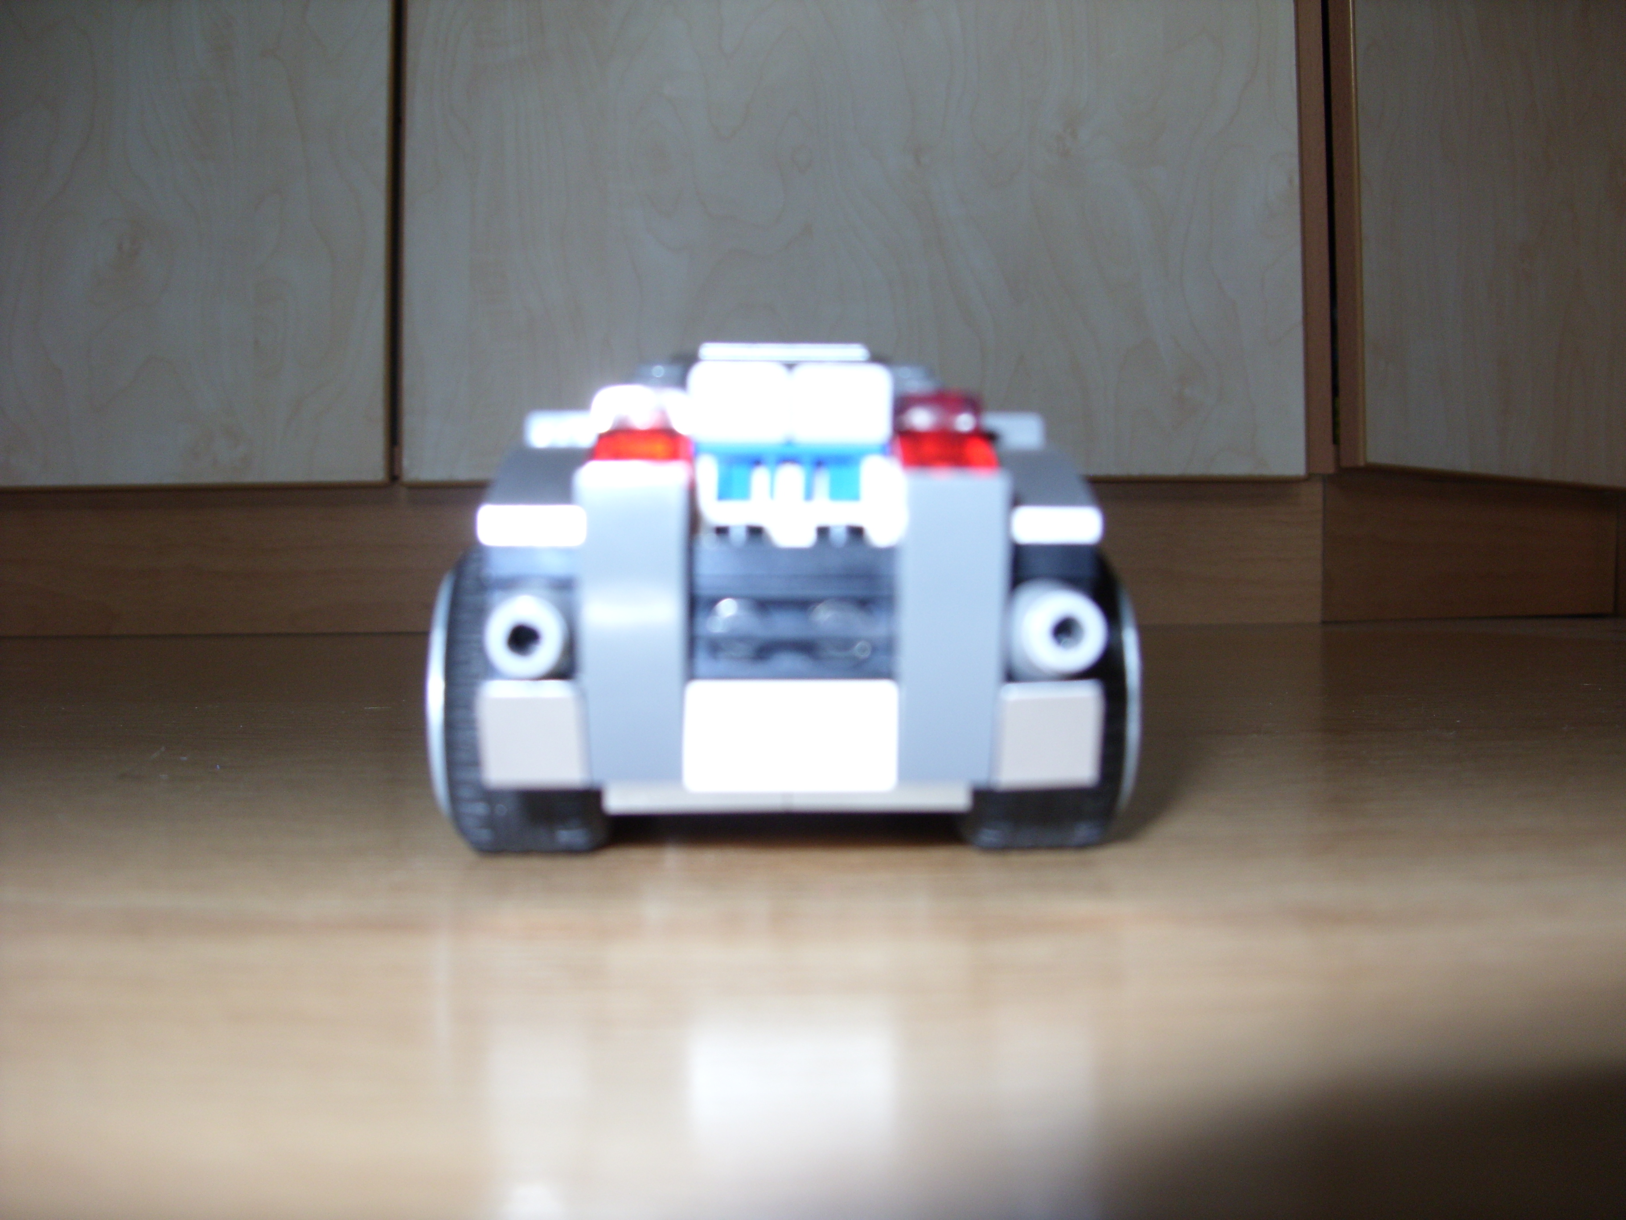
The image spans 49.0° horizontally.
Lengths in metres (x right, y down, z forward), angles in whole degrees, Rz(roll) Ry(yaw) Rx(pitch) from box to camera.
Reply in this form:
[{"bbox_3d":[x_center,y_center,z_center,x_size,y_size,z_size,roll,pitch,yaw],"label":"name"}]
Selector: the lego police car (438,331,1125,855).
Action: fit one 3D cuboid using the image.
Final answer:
[{"bbox_3d":[-0.004,-0.002,0.206,0.067,0.048,0.145,0,1,-2],"label":"lego police car"}]

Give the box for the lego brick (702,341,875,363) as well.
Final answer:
[{"bbox_3d":[-0.003,-0.024,0.178,0.016,0.003,0.013,0,1,-2],"label":"lego brick"}]

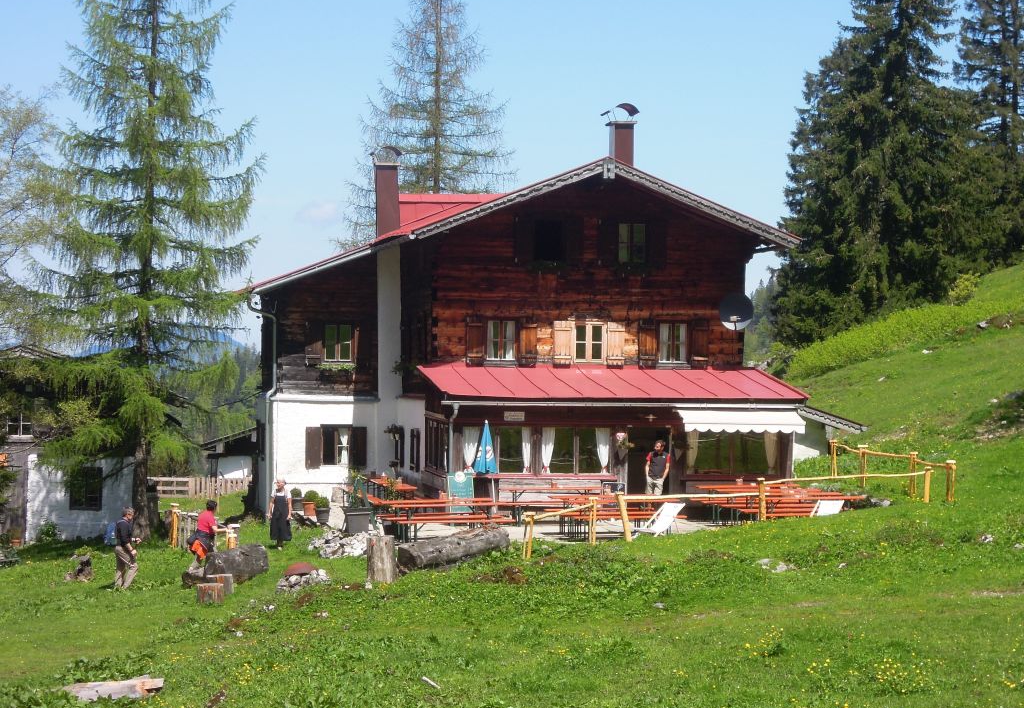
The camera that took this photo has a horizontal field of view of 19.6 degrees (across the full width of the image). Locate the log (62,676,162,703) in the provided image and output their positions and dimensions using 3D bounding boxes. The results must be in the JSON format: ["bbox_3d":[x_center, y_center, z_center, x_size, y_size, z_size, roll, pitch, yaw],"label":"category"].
[{"bbox_3d":[-6.736,5.671,50.000,1.690,0.300,0.340,1,1,4],"label":"log"}]

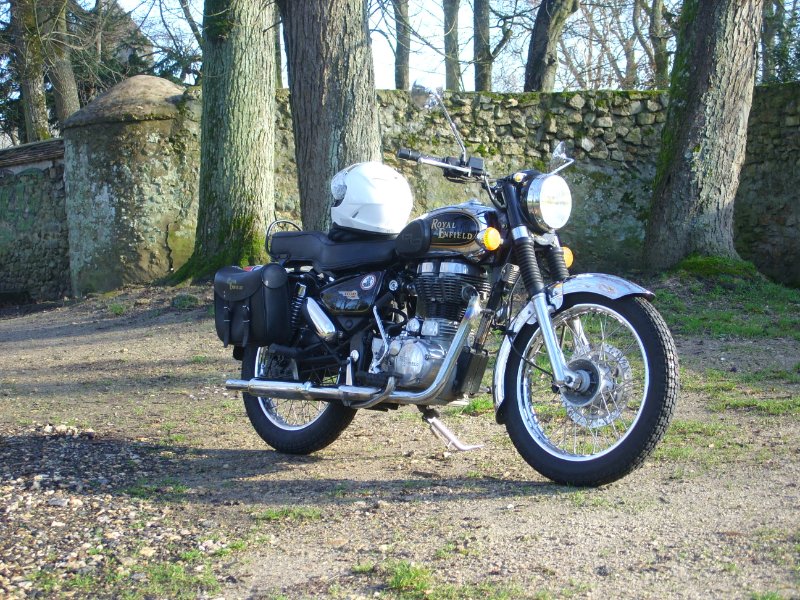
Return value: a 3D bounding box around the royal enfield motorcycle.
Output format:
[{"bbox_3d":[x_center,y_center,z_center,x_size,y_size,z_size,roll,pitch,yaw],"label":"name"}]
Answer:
[{"bbox_3d":[0.111,-0.033,5.265,2.145,1.260,0.850,0,-8,44],"label":"royal enfield motorcycle"}]

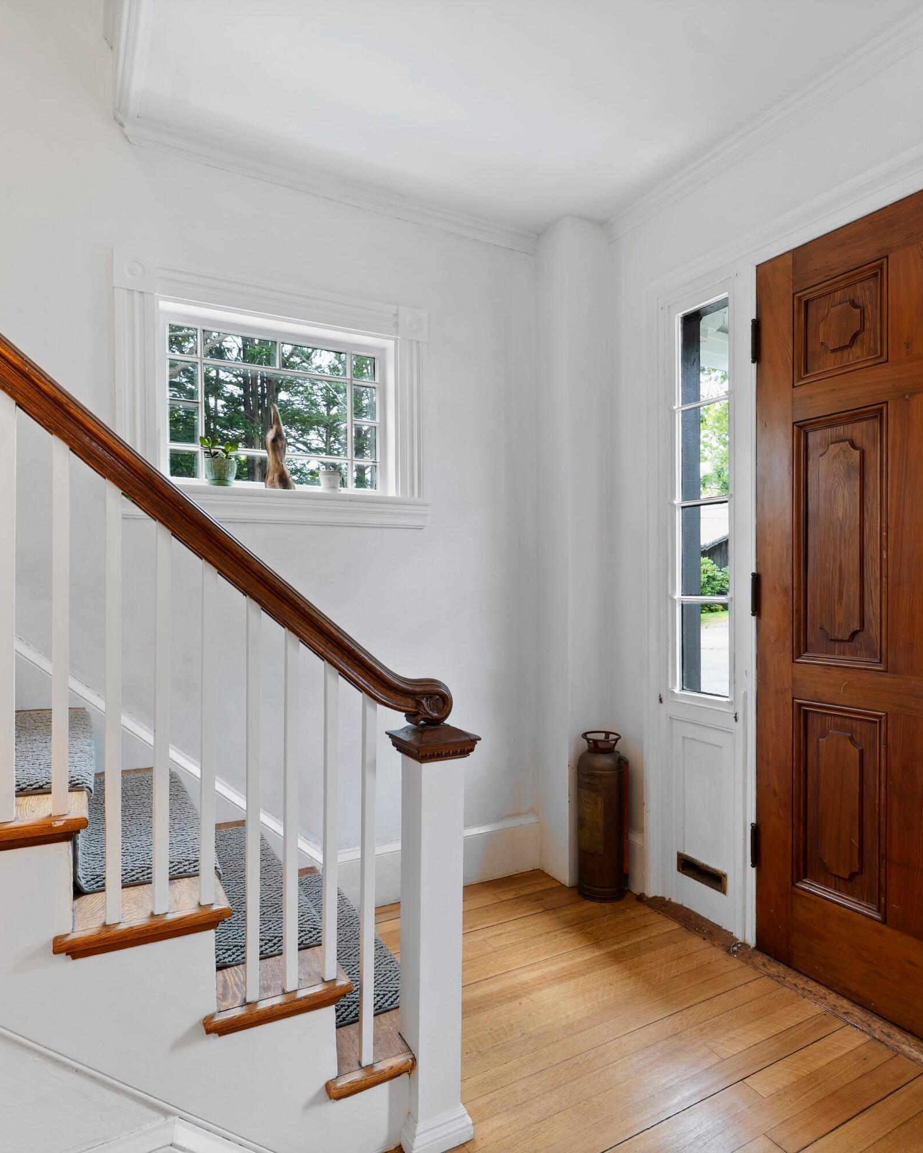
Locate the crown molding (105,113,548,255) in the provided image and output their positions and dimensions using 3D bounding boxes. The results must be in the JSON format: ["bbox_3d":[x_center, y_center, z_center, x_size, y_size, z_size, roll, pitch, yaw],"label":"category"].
[{"bbox_3d":[-0.350,-1.340,2.357,1.516,0.067,0.059,0,0,-28],"label":"crown molding"}]

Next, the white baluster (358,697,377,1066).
[{"bbox_3d":[-0.190,0.607,1.360,0.023,0.742,0.023,0,0,-28],"label":"white baluster"}]

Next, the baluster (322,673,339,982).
[{"bbox_3d":[-0.259,0.477,1.323,0.023,0.622,0.023,0,0,-28],"label":"baluster"}]

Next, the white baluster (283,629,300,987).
[{"bbox_3d":[-0.325,0.444,1.287,0.023,0.687,0.023,0,0,-28],"label":"white baluster"}]

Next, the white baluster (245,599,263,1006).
[{"bbox_3d":[-0.387,0.411,1.253,0.023,0.745,0.023,0,0,-28],"label":"white baluster"}]

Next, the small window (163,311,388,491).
[{"bbox_3d":[-0.637,-0.591,2.363,0.771,0.537,0.053,0,0,-28],"label":"small window"}]

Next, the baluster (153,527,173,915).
[{"bbox_3d":[-0.523,0.247,1.179,0.023,0.681,0.023,0,0,-28],"label":"baluster"}]

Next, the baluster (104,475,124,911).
[{"bbox_3d":[-0.590,0.211,1.143,0.023,0.748,0.023,0,0,-28],"label":"baluster"}]

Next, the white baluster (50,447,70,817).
[{"bbox_3d":[-0.658,0.080,1.106,0.023,0.619,0.023,0,0,-28],"label":"white baluster"}]

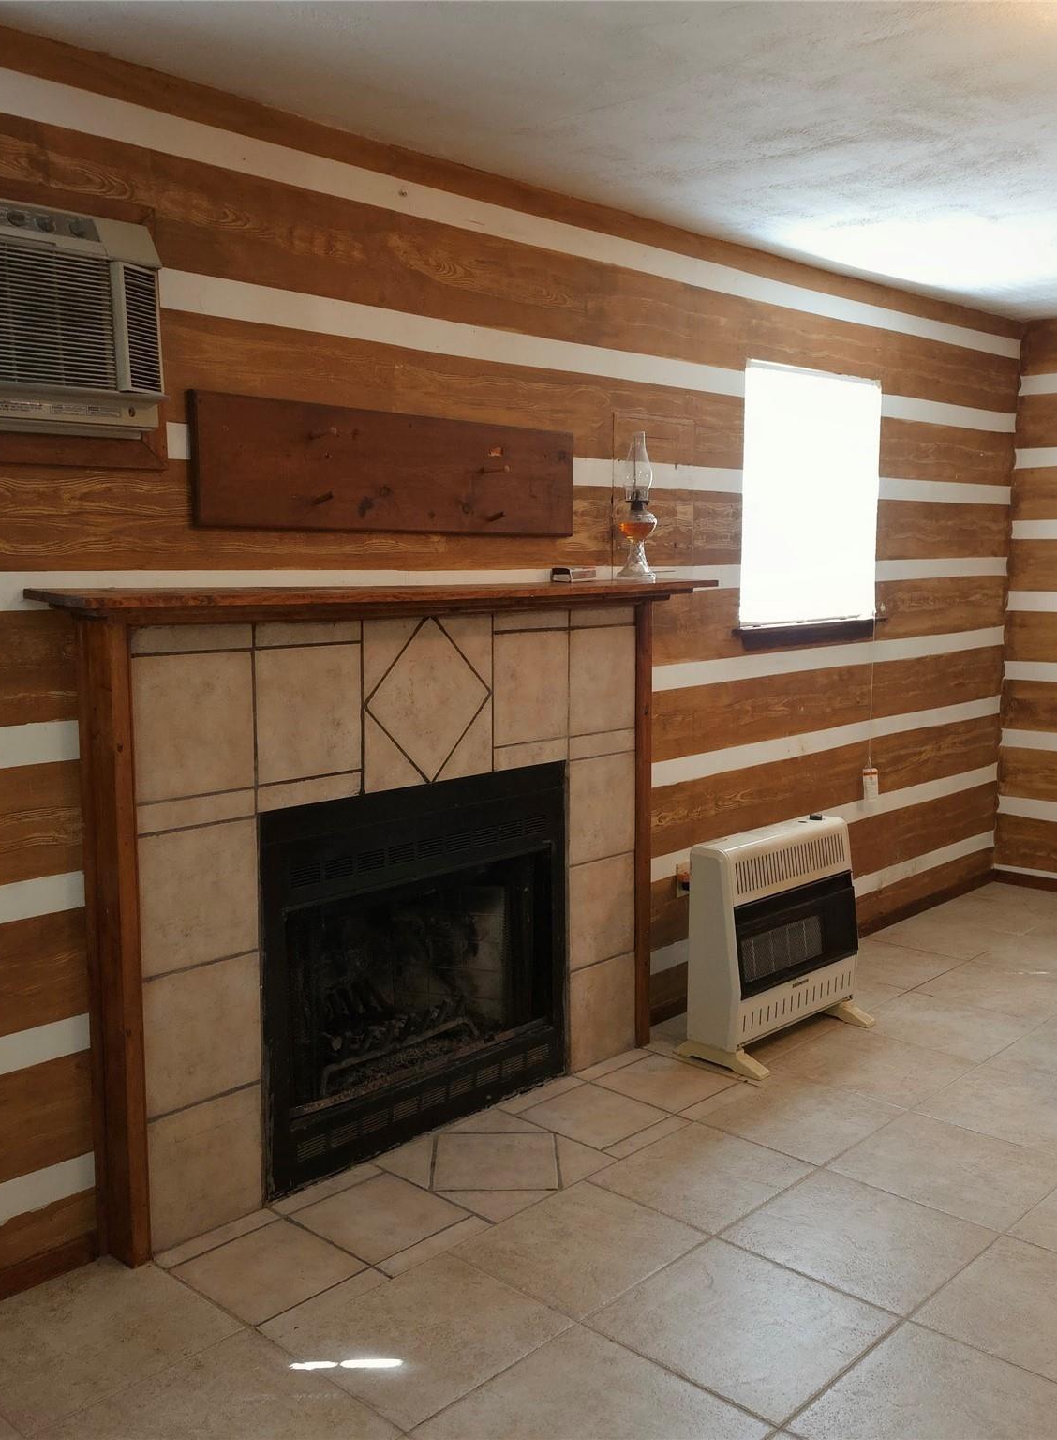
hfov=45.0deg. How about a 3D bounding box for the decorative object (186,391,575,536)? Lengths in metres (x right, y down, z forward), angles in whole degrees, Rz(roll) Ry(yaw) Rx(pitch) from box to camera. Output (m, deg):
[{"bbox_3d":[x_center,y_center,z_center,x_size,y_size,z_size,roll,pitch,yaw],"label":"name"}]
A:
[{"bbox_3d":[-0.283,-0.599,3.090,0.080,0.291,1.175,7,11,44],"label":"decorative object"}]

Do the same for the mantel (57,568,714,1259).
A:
[{"bbox_3d":[-0.216,0.378,3.164,0.260,1.425,1.890,7,11,44],"label":"mantel"}]

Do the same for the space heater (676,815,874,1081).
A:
[{"bbox_3d":[0.771,0.658,3.911,0.300,0.660,0.645,7,11,44],"label":"space heater"}]

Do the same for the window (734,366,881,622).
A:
[{"bbox_3d":[0.994,-0.770,4.435,0.070,0.862,0.860,7,11,44],"label":"window"}]

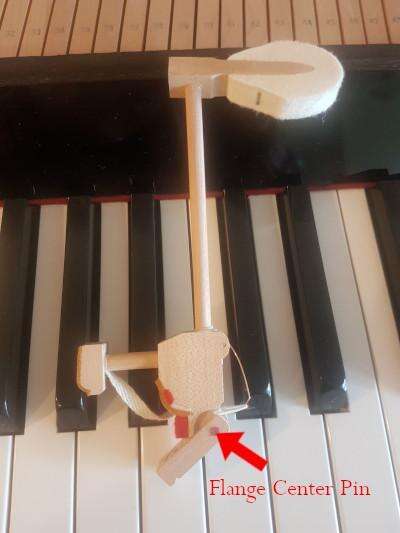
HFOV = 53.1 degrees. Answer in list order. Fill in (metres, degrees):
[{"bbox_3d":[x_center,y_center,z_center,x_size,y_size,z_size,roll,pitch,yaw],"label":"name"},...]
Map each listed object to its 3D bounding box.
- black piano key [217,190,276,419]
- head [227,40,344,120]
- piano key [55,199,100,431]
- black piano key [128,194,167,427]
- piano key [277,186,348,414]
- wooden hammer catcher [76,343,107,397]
[{"bbox_3d":[0.018,0.012,0.164,0.013,0.011,0.095,-3,71,-3],"label":"black piano key"},{"bbox_3d":[0.031,-0.069,0.147,0.041,0.011,0.027,1,72,0],"label":"head"},{"bbox_3d":[-0.048,0.015,0.161,0.013,0.011,0.095,-3,71,-3],"label":"piano key"},{"bbox_3d":[-0.022,0.014,0.162,0.013,0.011,0.095,-3,71,-3],"label":"black piano key"},{"bbox_3d":[0.046,0.010,0.165,0.013,0.011,0.095,-3,71,-3],"label":"piano key"},{"bbox_3d":[-0.038,0.036,0.141,0.009,0.010,0.017,-1,86,-5],"label":"wooden hammer catcher"}]

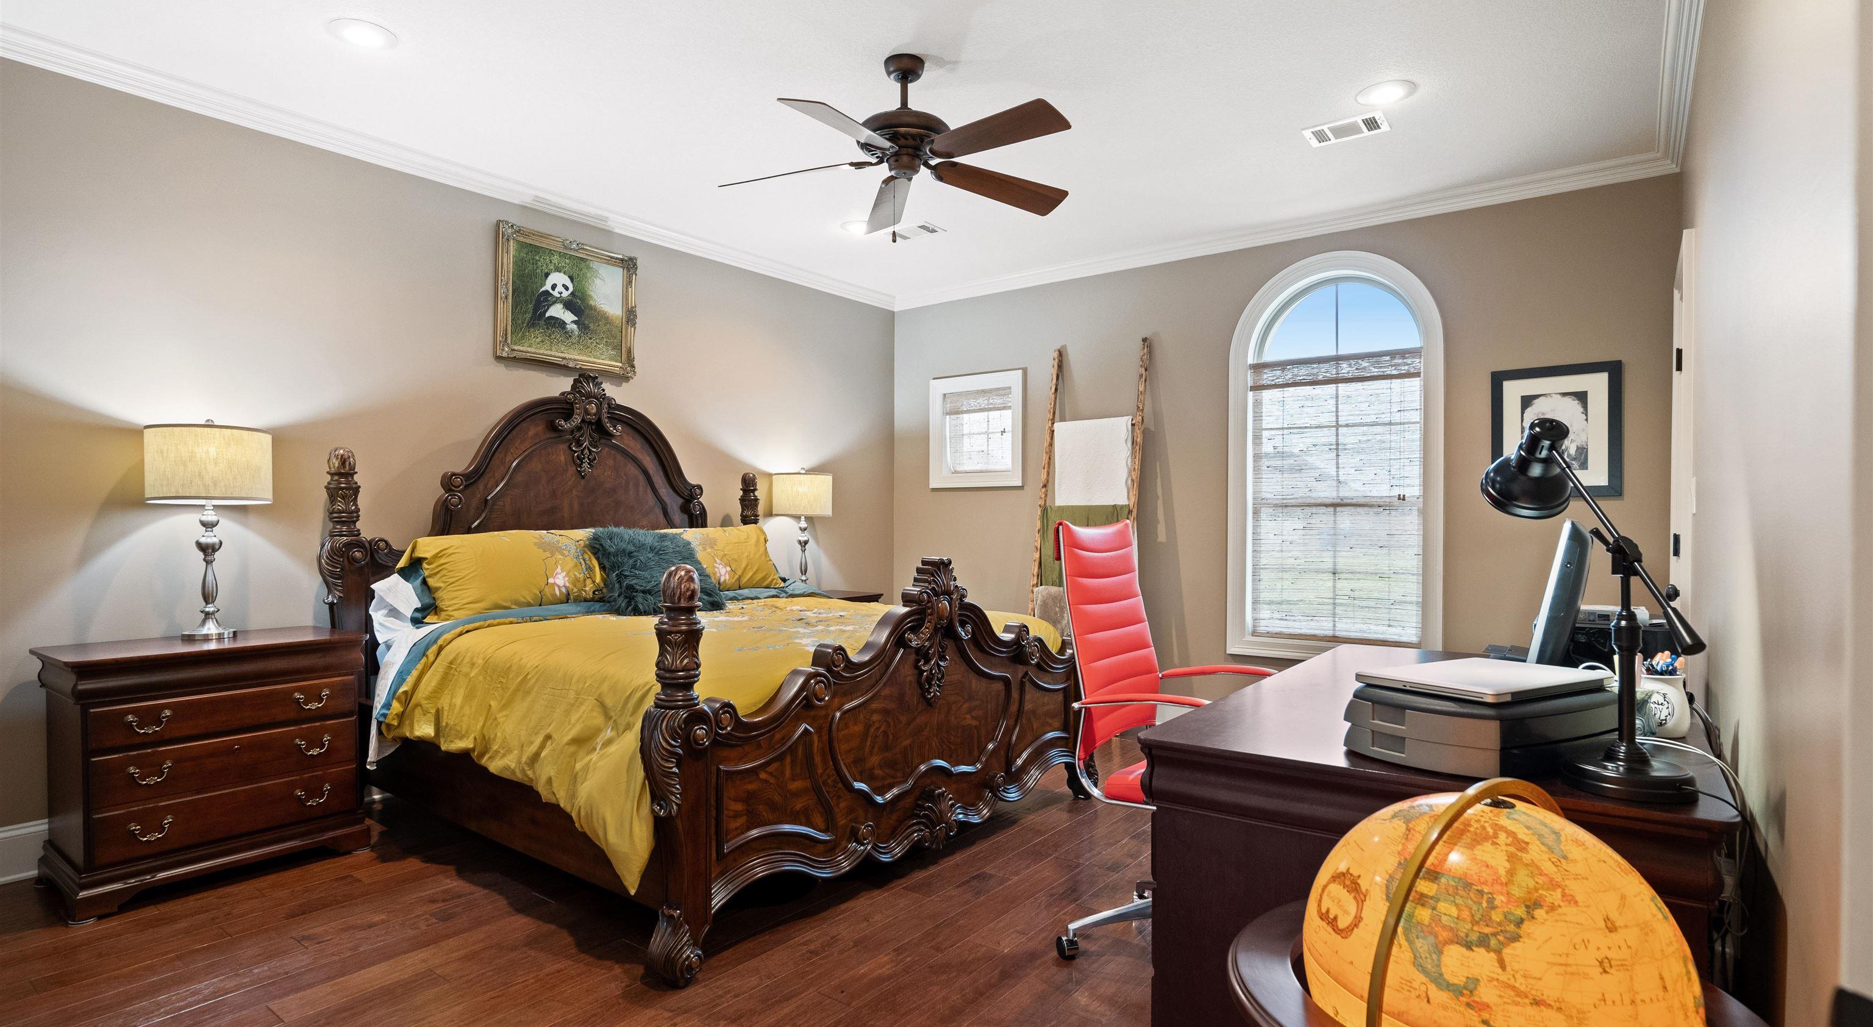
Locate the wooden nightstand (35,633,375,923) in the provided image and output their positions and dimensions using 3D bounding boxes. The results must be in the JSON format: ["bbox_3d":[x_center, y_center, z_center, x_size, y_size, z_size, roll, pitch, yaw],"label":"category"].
[{"bbox_3d":[-2.455,0.817,3.000,0.460,0.773,0.790,0,0,38],"label":"wooden nightstand"}]

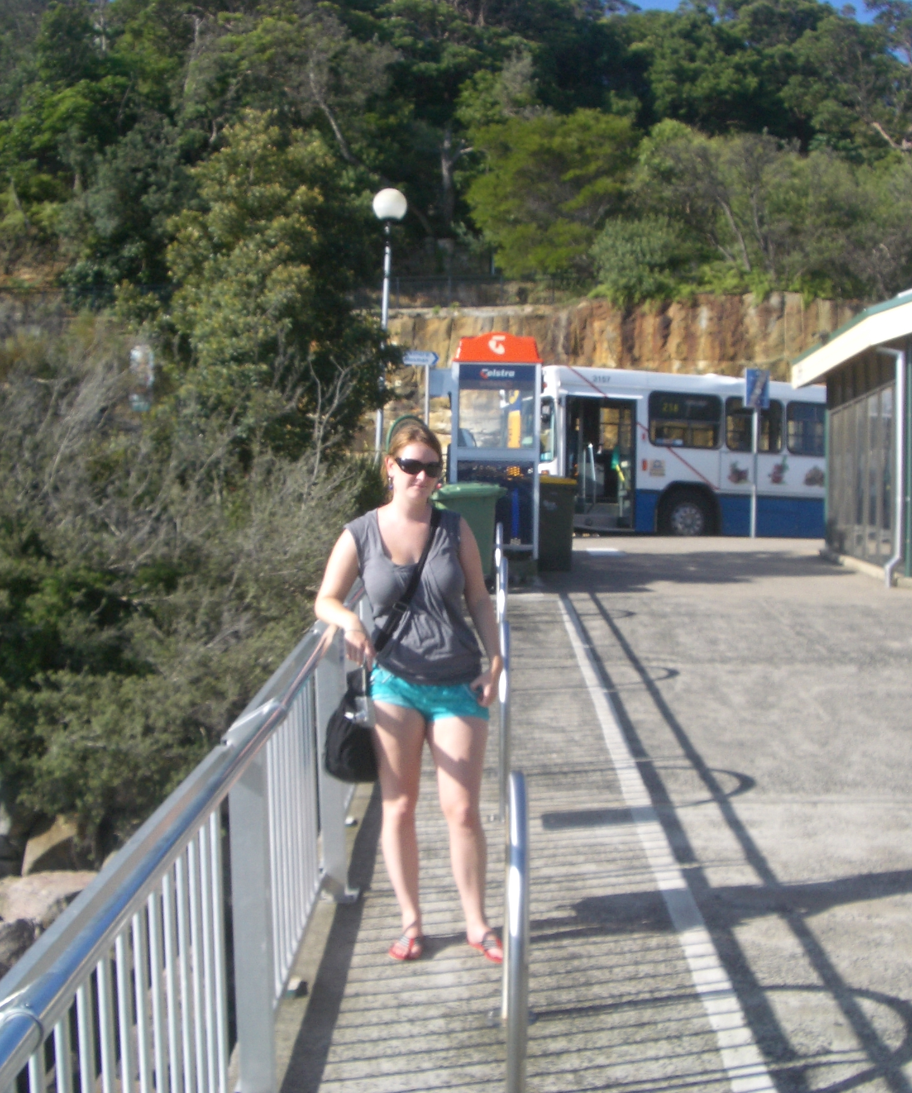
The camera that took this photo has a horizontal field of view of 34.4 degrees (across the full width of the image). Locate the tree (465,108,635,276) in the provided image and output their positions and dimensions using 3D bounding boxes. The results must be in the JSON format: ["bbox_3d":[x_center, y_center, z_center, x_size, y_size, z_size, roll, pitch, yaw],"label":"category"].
[{"bbox_3d":[3.187,-12.112,50.000,5.700,5.600,5.200,0,4,0],"label":"tree"}]

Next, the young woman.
[{"bbox_3d":[-0.160,0.442,4.651,0.580,1.690,0.400,0,4,-5],"label":"young woman"}]

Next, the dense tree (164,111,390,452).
[{"bbox_3d":[-2.105,-2.747,17.300,2.600,4.600,2.400,2,2,0],"label":"dense tree"}]

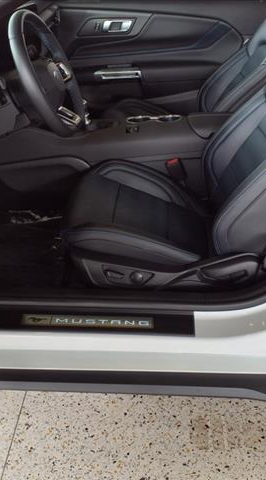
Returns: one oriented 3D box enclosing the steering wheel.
[{"bbox_3d":[-0.246,-0.466,1.408,0.085,0.358,0.368,-17,27,17],"label":"steering wheel"}]

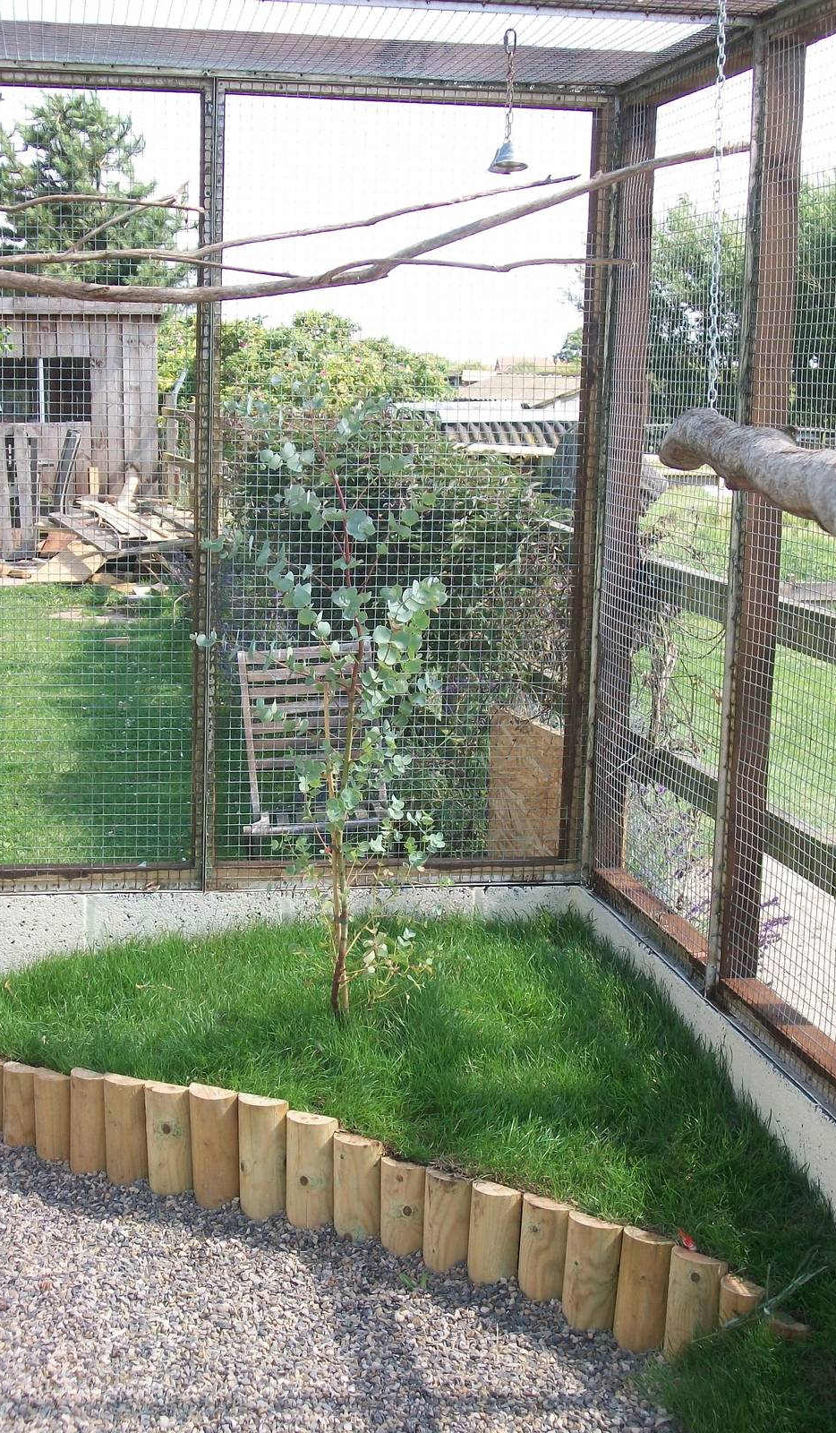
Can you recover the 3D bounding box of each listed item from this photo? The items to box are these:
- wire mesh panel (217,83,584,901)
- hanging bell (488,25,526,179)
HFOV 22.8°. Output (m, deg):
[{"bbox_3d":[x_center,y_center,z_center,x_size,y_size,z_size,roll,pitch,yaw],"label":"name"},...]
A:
[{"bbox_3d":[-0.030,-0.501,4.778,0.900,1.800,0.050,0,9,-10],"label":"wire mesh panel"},{"bbox_3d":[0.176,-1.185,3.993,0.072,0.268,0.072,0,9,-10],"label":"hanging bell"}]

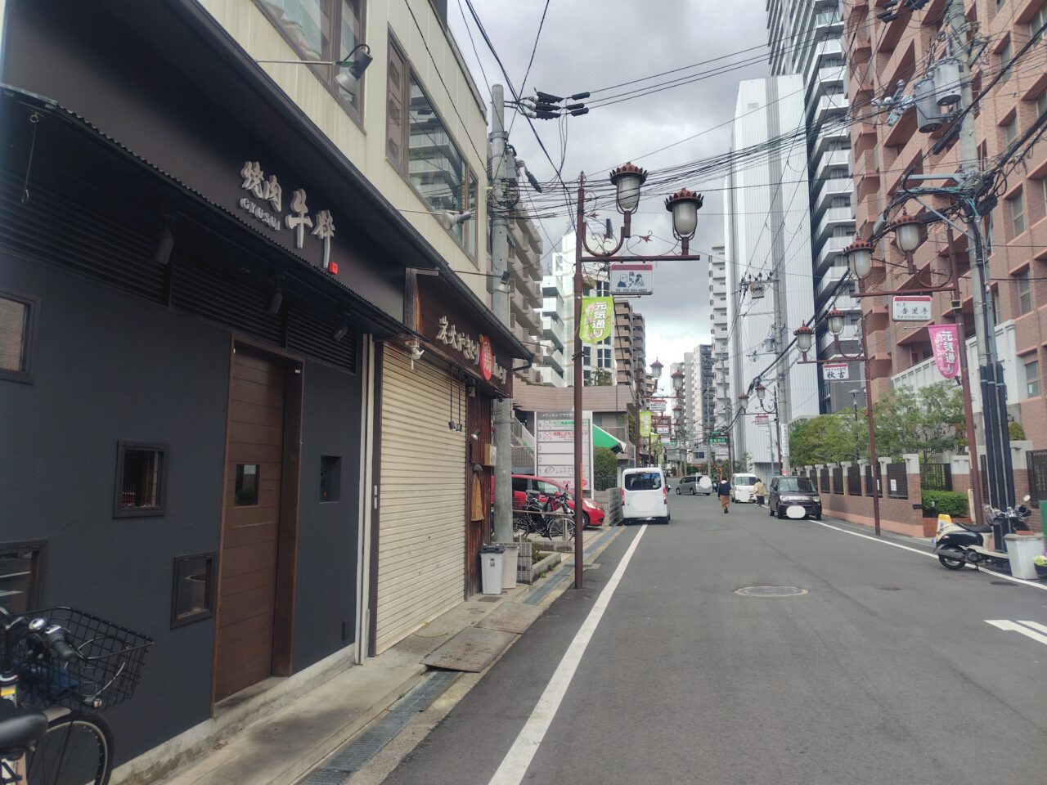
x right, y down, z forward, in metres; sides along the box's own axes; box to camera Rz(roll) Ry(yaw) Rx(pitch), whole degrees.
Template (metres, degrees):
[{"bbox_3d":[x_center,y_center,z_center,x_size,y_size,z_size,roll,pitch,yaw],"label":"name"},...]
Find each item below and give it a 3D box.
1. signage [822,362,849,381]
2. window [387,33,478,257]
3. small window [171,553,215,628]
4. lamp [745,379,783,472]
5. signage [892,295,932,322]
[{"bbox_3d":[8.381,-0.559,18.650,0.640,0.430,0.090,-2,-7,12],"label":"signage"},{"bbox_3d":[-0.979,-2.660,8.368,0.120,1.343,3.505,-2,-8,11],"label":"window"},{"bbox_3d":[-1.754,1.048,3.704,0.080,0.361,0.330,-2,-8,11],"label":"small window"},{"bbox_3d":[11.990,2.769,35.020,1.966,6.317,0.550,-2,-8,12],"label":"lamp"},{"bbox_3d":[7.052,-1.518,12.612,0.645,0.479,0.100,-2,-8,12],"label":"signage"}]

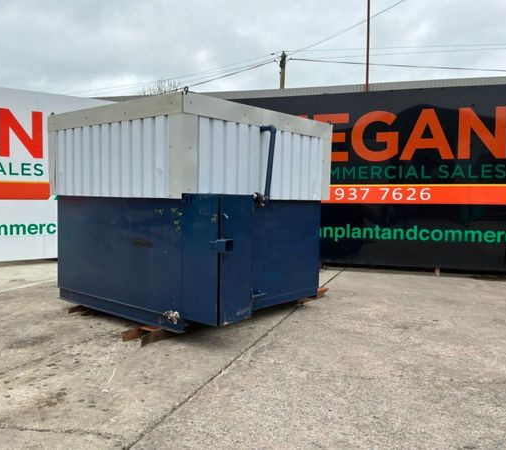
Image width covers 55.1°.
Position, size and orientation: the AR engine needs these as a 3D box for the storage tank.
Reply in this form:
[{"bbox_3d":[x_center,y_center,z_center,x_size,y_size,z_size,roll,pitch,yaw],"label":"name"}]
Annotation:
[{"bbox_3d":[-0.677,-0.201,6.393,2.897,2.367,2.673,4,5,40],"label":"storage tank"}]

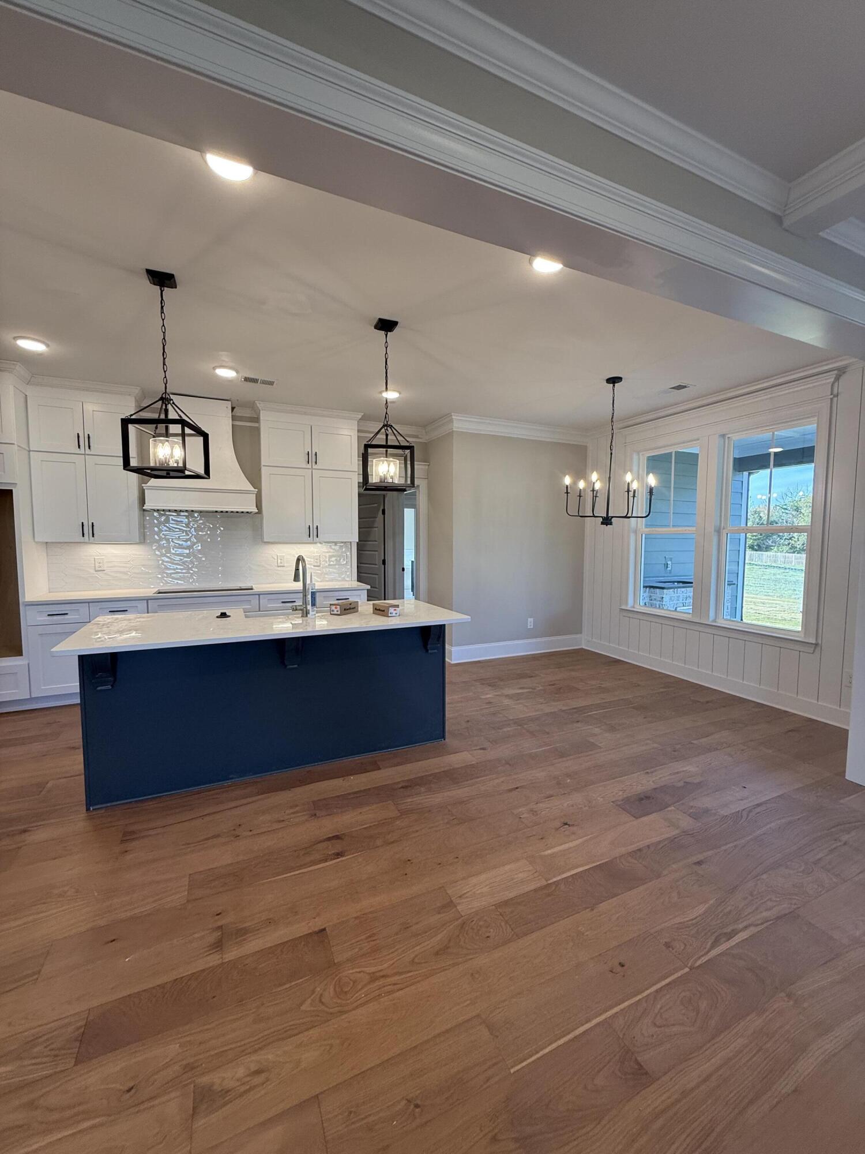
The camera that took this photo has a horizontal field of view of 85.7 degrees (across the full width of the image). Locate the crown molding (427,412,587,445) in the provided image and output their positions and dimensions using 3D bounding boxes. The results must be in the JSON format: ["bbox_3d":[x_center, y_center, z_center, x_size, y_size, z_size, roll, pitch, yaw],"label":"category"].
[{"bbox_3d":[0.942,-1.721,5.719,1.960,0.145,0.775,-2,5,-25],"label":"crown molding"}]

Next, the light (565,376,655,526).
[{"bbox_3d":[1.514,-1.033,3.907,0.720,1.206,0.720,-2,5,-25],"label":"light"}]

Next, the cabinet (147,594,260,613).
[{"bbox_3d":[-2.216,0.594,4.616,0.928,0.878,0.604,-2,5,-25],"label":"cabinet"}]

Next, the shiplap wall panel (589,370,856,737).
[{"bbox_3d":[2.587,-0.278,4.612,0.090,2.650,3.020,-2,5,-25],"label":"shiplap wall panel"}]

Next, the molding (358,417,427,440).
[{"bbox_3d":[-0.483,-1.704,5.478,0.930,0.148,0.095,-2,5,-25],"label":"molding"}]

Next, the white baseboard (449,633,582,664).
[{"bbox_3d":[1.088,0.866,5.696,1.906,0.182,0.025,-2,5,-25],"label":"white baseboard"}]

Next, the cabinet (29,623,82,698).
[{"bbox_3d":[-3.189,0.662,4.125,0.415,0.595,0.615,-2,5,-25],"label":"cabinet"}]

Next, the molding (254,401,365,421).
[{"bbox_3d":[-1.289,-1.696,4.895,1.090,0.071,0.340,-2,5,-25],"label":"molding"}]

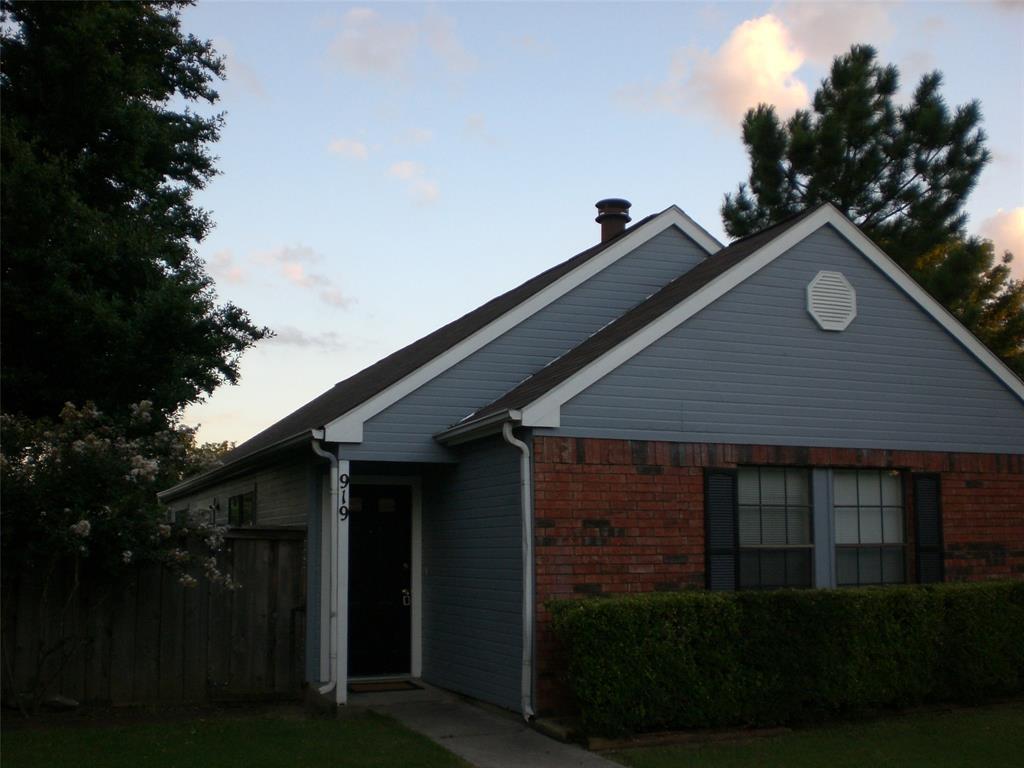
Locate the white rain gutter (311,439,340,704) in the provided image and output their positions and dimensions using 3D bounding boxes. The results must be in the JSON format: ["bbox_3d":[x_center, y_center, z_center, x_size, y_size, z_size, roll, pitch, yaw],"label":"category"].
[{"bbox_3d":[-1.834,1.770,10.980,0.265,2.470,0.128,3,-9,-23],"label":"white rain gutter"}]

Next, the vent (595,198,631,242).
[{"bbox_3d":[1.279,-2.067,14.222,0.467,0.557,0.467,0,-8,0],"label":"vent"}]

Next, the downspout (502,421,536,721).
[{"bbox_3d":[0.068,1.622,9.911,0.233,2.584,0.192,3,-9,-23],"label":"downspout"}]

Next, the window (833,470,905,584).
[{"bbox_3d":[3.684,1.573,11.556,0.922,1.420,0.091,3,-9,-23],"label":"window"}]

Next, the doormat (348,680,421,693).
[{"bbox_3d":[-1.397,3.196,11.852,0.790,0.020,0.603,3,-9,-23],"label":"doormat"}]

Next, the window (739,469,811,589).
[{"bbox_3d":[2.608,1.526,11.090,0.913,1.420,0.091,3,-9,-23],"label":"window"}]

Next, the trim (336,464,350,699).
[{"bbox_3d":[-1.677,1.936,11.079,0.110,2.360,0.100,3,-9,-23],"label":"trim"}]

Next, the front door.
[{"bbox_3d":[-1.560,2.148,12.423,0.927,2.059,0.055,3,-9,-23],"label":"front door"}]

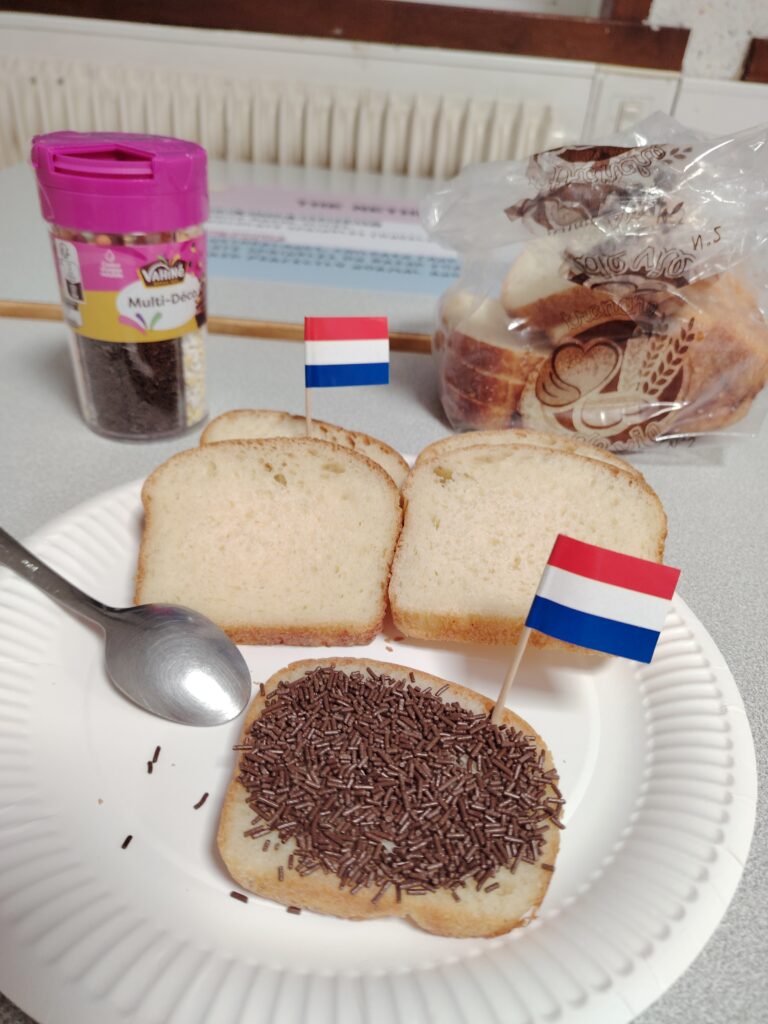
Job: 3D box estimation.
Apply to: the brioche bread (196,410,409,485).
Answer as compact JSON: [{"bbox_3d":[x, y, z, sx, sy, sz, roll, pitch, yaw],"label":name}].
[{"bbox_3d":[-0.035,-0.009,0.276,0.088,0.013,0.075,14,46,7],"label":"brioche bread"}]

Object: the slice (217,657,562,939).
[{"bbox_3d":[0.003,0.068,0.183,0.082,0.013,0.070,8,33,4],"label":"slice"}]

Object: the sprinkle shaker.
[{"bbox_3d":[-0.115,-0.104,0.331,0.069,0.122,0.069,-23,42,-35],"label":"sprinkle shaker"}]

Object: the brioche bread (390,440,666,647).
[{"bbox_3d":[0.046,0.009,0.236,0.088,0.013,0.074,9,52,12],"label":"brioche bread"}]

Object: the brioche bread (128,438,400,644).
[{"bbox_3d":[-0.038,0.008,0.242,0.088,0.013,0.075,4,57,-3],"label":"brioche bread"}]

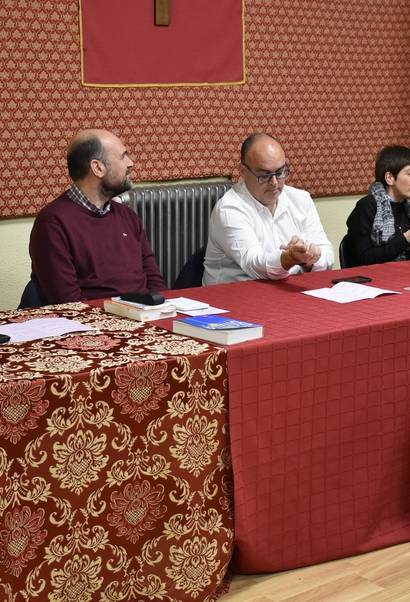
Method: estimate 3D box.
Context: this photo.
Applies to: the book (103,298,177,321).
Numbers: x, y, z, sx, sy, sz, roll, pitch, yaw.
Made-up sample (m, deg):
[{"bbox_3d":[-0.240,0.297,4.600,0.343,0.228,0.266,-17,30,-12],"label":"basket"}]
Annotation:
[{"bbox_3d":[-0.207,0.022,3.228,0.138,0.038,0.203,-9,16,-39],"label":"book"}]

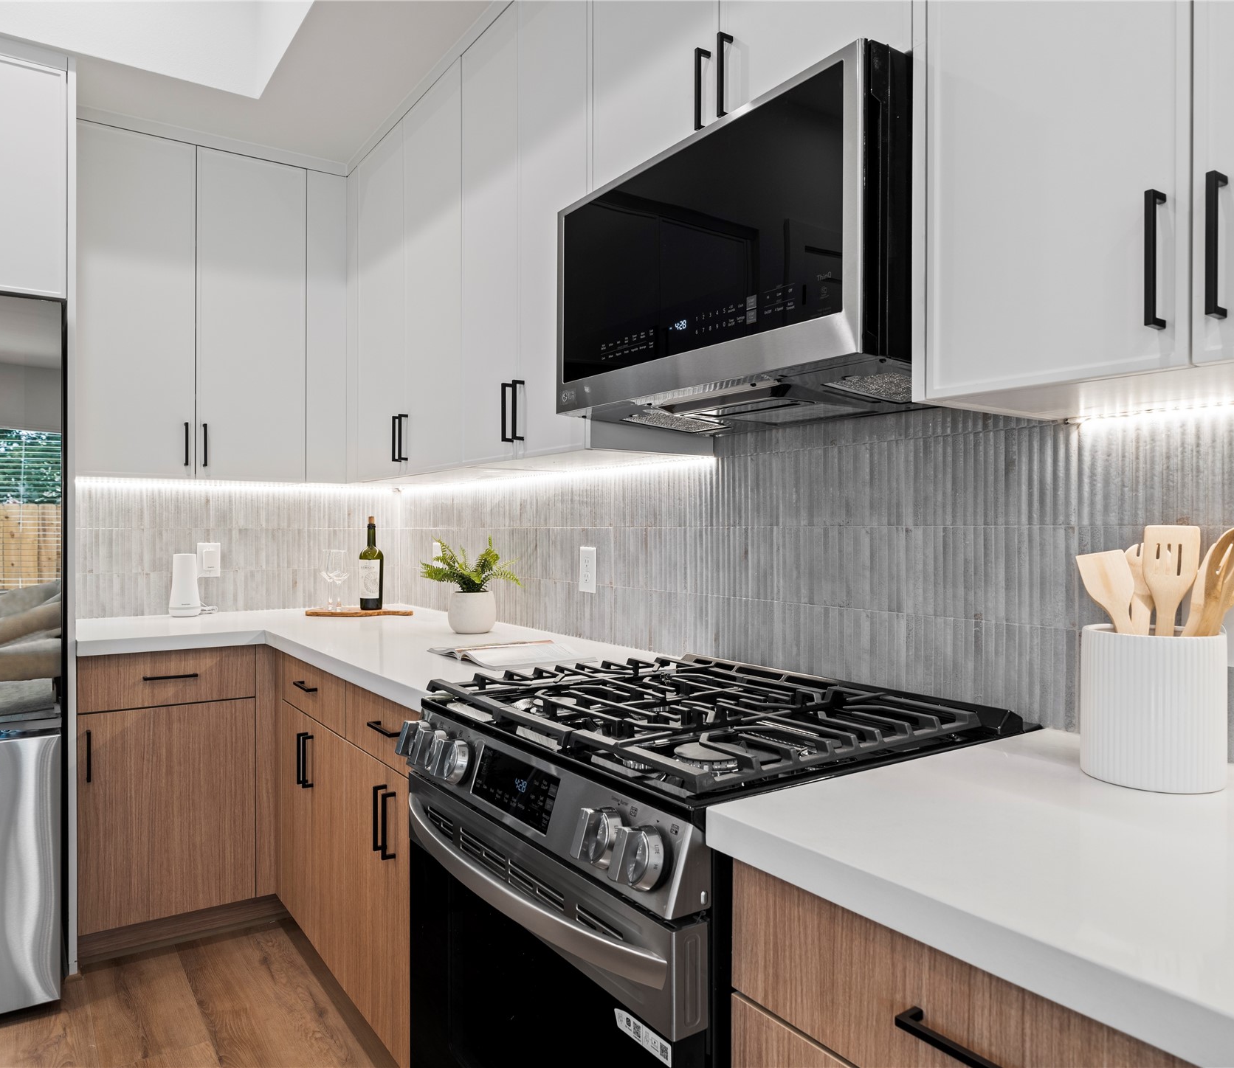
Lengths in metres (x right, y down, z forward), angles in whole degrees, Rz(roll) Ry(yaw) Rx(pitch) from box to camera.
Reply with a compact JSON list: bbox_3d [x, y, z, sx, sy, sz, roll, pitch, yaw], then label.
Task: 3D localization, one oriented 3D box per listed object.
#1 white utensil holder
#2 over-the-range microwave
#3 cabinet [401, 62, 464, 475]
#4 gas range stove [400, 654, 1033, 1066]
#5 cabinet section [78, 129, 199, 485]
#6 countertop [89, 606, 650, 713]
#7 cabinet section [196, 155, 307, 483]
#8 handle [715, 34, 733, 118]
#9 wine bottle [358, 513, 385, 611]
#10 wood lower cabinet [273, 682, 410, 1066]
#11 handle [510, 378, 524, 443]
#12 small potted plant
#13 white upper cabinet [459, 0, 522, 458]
[{"bbox_3d":[0.635,0.202,1.057,0.150,0.173,0.150,0,0,-34],"label":"white utensil holder"},{"bbox_3d":[0.265,-0.418,1.546,0.409,0.412,0.757,0,1,-34],"label":"over-the-range microwave"},{"bbox_3d":[-0.374,-0.694,2.528,0.327,1.043,0.407,0,0,-34],"label":"cabinet"},{"bbox_3d":[0.114,0.740,1.457,0.743,0.945,0.761,0,1,-34],"label":"gas range stove"},{"bbox_3d":[-1.530,-0.685,2.798,0.329,1.030,0.343,0,0,-34],"label":"cabinet section"},{"bbox_3d":[-0.807,0.310,2.473,1.160,0.040,1.962,0,1,-34],"label":"countertop"},{"bbox_3d":[-1.256,-0.686,2.984,0.333,1.030,0.343,0,0,-34],"label":"cabinet section"},{"bbox_3d":[0.171,-0.718,1.404,0.027,0.135,0.009,0,0,-34],"label":"handle"},{"bbox_3d":[-0.852,0.100,3.096,0.084,0.326,0.084,0,0,0],"label":"wine bottle"},{"bbox_3d":[-0.415,0.768,2.359,0.627,0.875,1.315,0,1,-34],"label":"wood lower cabinet"},{"bbox_3d":[-0.222,-0.273,1.992,0.034,0.135,0.011,0,1,-34],"label":"handle"},{"bbox_3d":[-0.424,0.148,2.606,0.275,0.280,0.280,0,1,0],"label":"small potted plant"},{"bbox_3d":[-0.173,-0.692,2.231,0.327,1.043,0.309,0,0,-34],"label":"white upper cabinet"}]

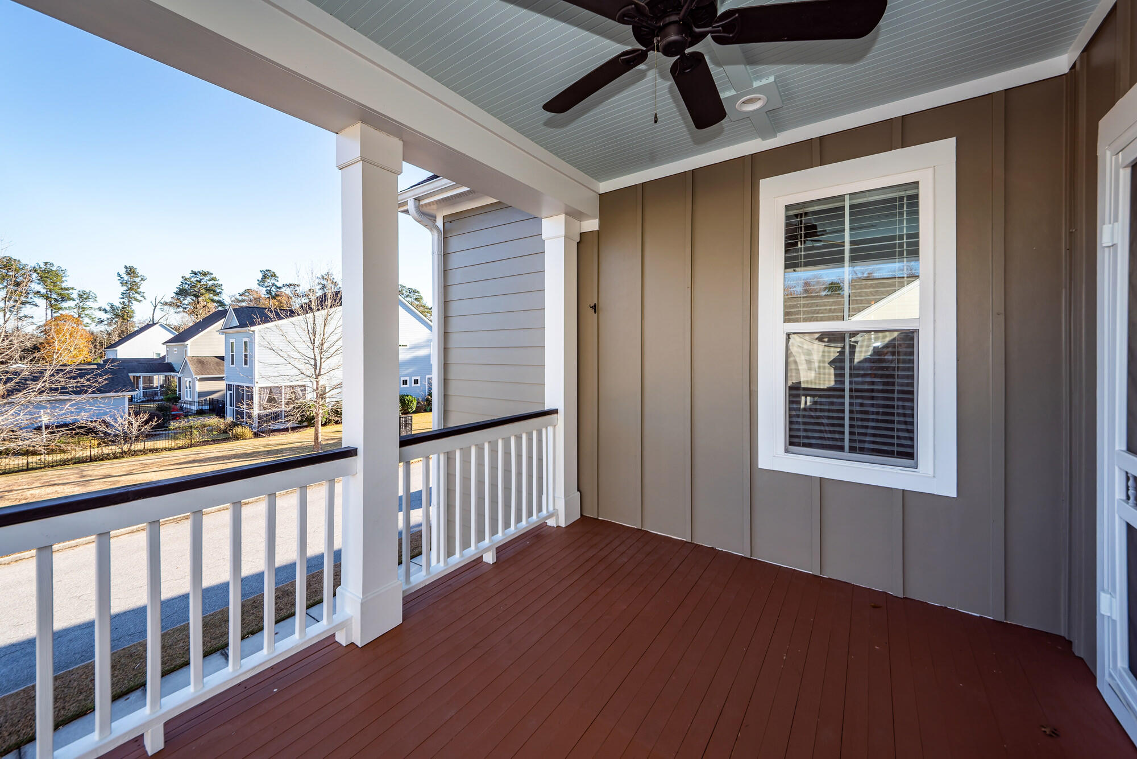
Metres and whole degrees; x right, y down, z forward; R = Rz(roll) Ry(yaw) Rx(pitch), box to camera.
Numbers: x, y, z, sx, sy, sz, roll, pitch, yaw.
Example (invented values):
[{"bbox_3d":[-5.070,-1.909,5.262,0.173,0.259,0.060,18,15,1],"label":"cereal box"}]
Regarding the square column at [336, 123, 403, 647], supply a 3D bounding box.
[{"bbox_3d":[-0.995,0.018,1.905,0.208,2.450,0.208,0,0,33],"label":"square column"}]

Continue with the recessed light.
[{"bbox_3d":[0.967,-1.462,2.006,0.156,0.035,0.156,0,0,33],"label":"recessed light"}]

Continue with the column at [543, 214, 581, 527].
[{"bbox_3d":[-0.055,-0.076,3.111,0.208,2.450,0.208,0,0,33],"label":"column"}]

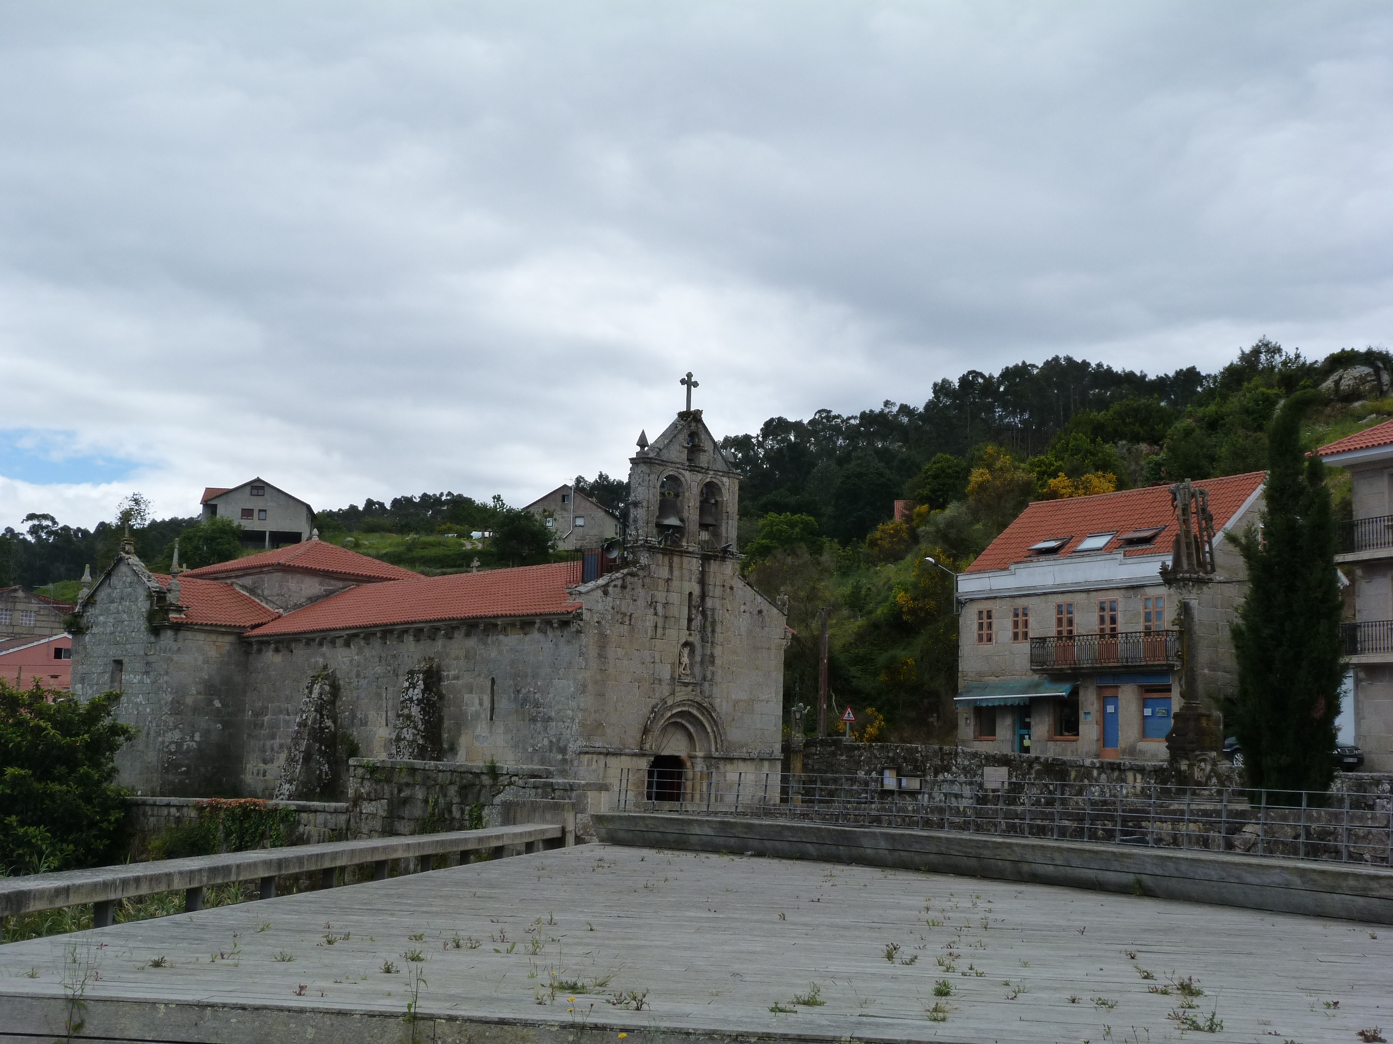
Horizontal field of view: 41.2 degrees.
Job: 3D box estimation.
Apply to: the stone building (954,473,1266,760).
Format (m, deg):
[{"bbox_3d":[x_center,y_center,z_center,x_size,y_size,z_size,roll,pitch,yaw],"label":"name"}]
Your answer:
[{"bbox_3d":[16.306,3.728,68.132,8.179,10.046,11.927,6,-9,-32],"label":"stone building"}]

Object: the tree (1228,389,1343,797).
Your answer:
[{"bbox_3d":[12.649,1.701,39.569,2.450,8.782,2.450,-1,-8,18],"label":"tree"}]

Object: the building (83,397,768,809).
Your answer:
[{"bbox_3d":[-11.072,4.161,71.985,30.600,13.700,16.900,-6,-10,44],"label":"building"}]

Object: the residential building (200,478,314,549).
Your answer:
[{"bbox_3d":[-47.577,0.120,202.951,11.600,8.500,11.000,3,-8,-8],"label":"residential building"}]

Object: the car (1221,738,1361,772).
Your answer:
[{"bbox_3d":[18.689,7.003,58.092,1.780,1.430,4.700,6,-9,-30],"label":"car"}]

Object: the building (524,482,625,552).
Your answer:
[{"bbox_3d":[-14.235,0.406,218.925,10.200,8.100,11.000,1,-8,8],"label":"building"}]

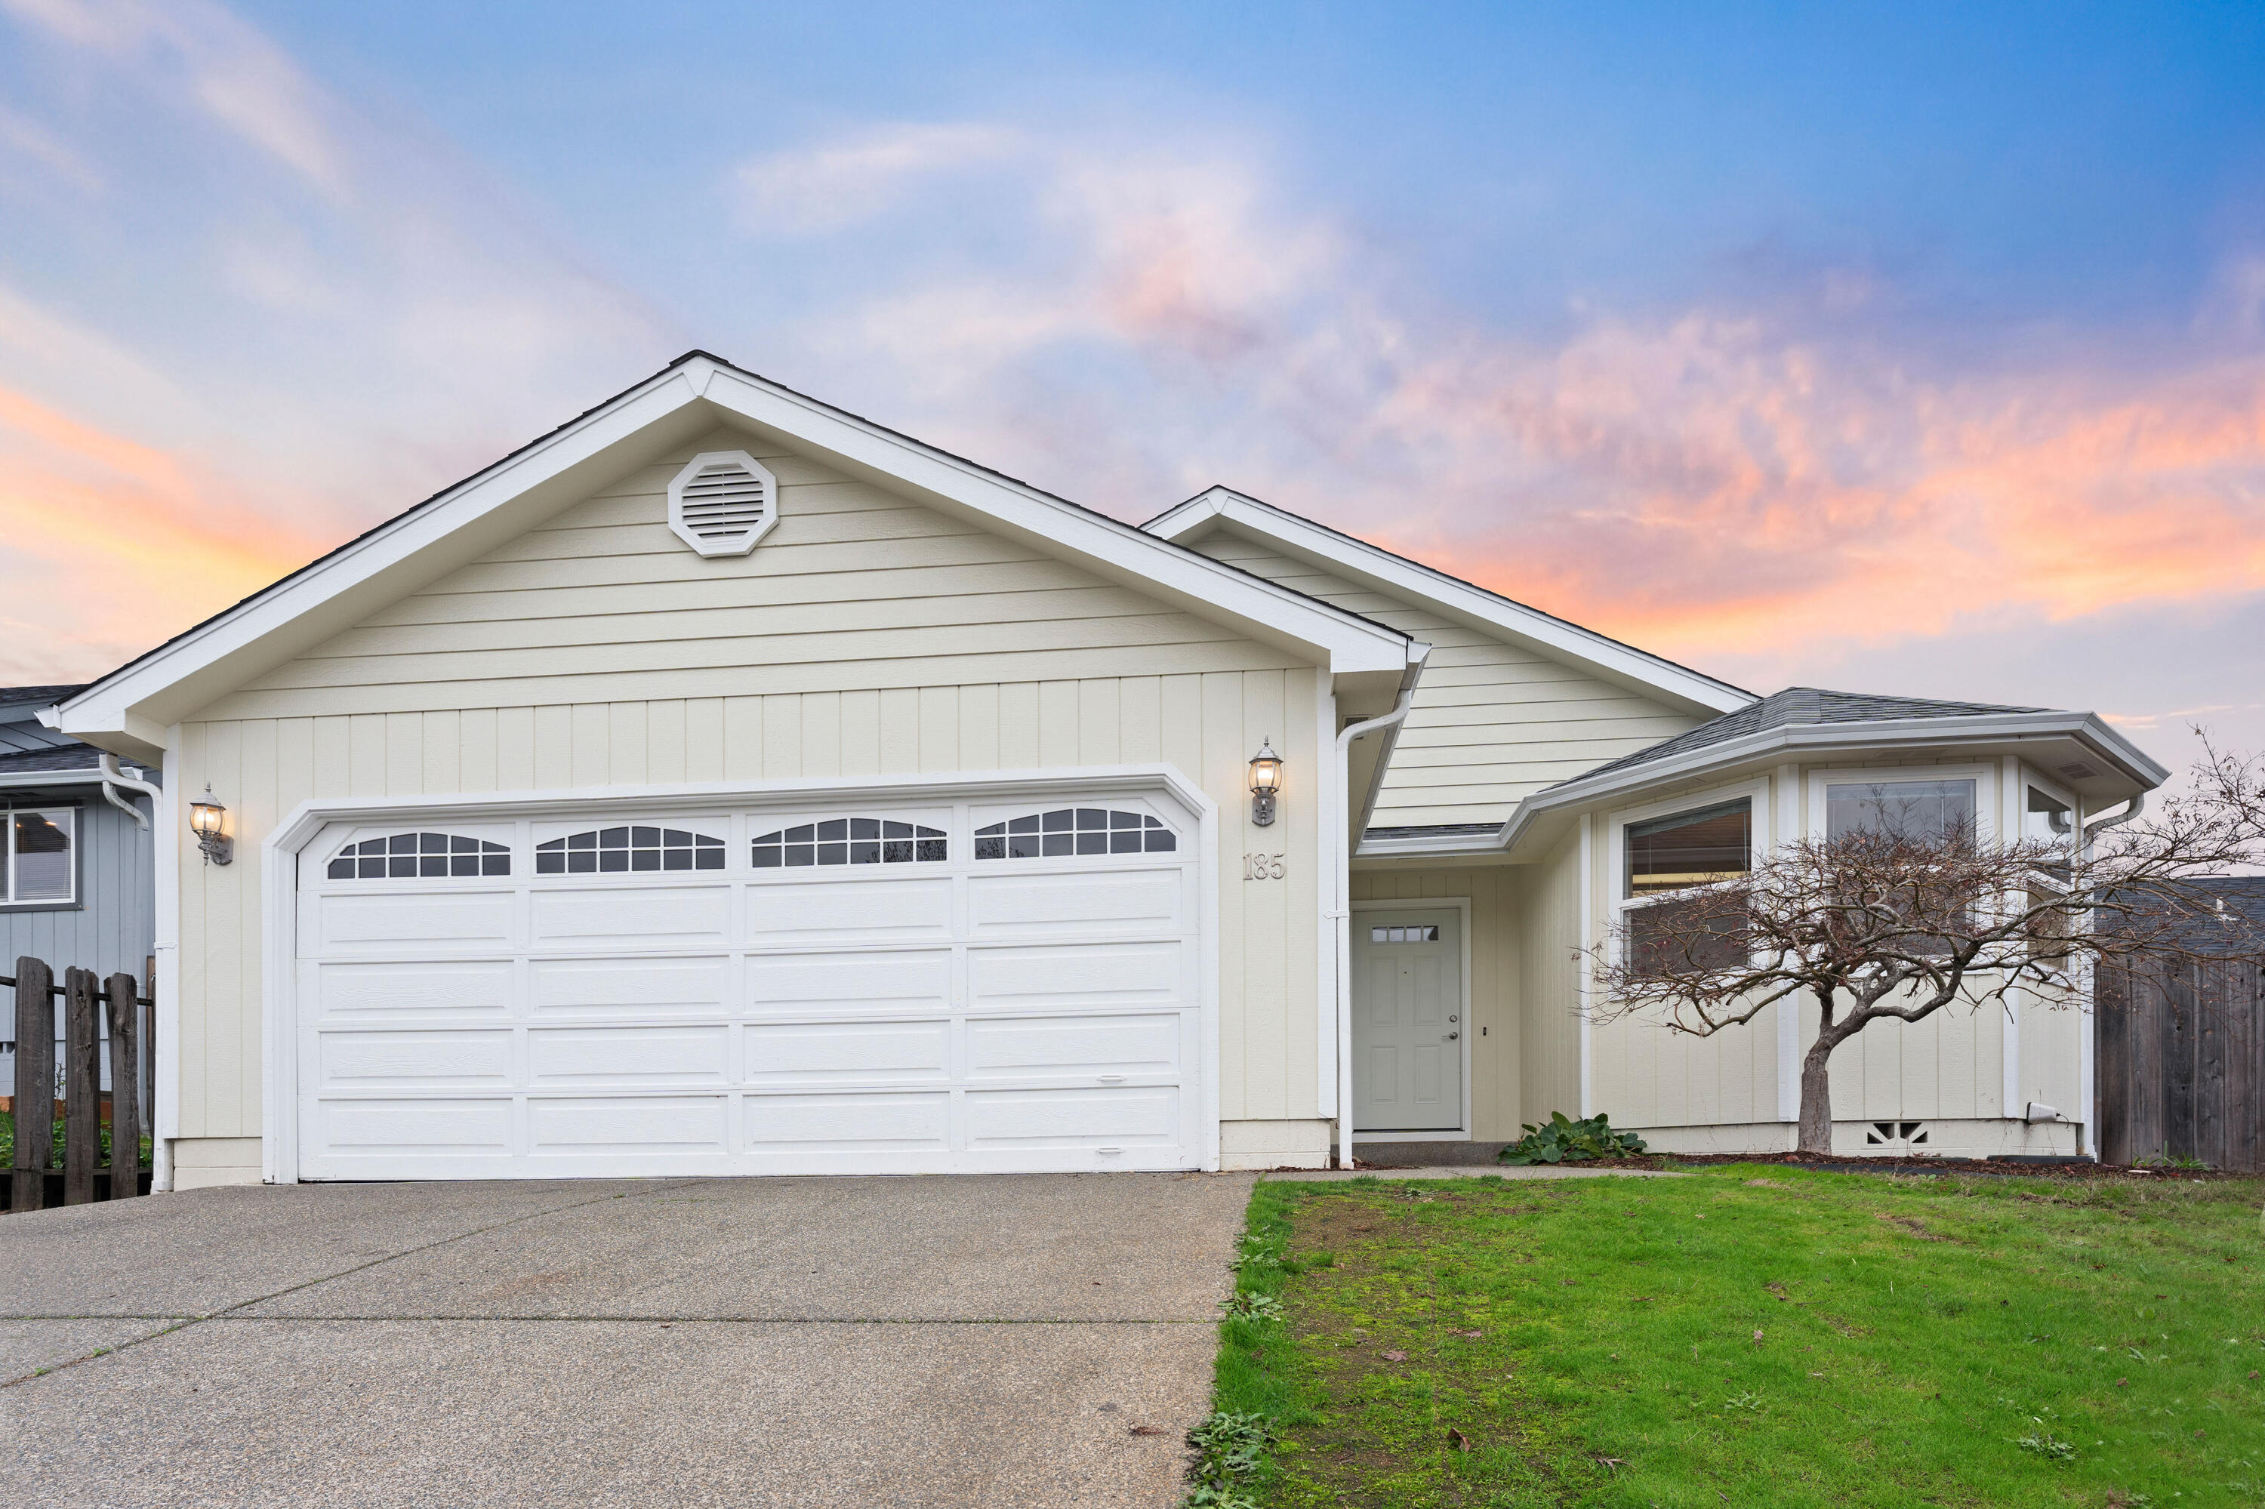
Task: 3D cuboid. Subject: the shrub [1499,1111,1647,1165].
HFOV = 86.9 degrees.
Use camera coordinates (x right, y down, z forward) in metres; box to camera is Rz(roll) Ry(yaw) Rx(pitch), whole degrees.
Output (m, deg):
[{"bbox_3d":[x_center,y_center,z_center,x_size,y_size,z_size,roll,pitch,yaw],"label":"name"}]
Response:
[{"bbox_3d":[2.970,2.580,8.050,0.980,0.370,0.750,0,0,5],"label":"shrub"}]

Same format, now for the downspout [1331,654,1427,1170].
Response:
[{"bbox_3d":[1.235,0.810,6.120,0.400,2.600,0.170,0,0,5],"label":"downspout"}]

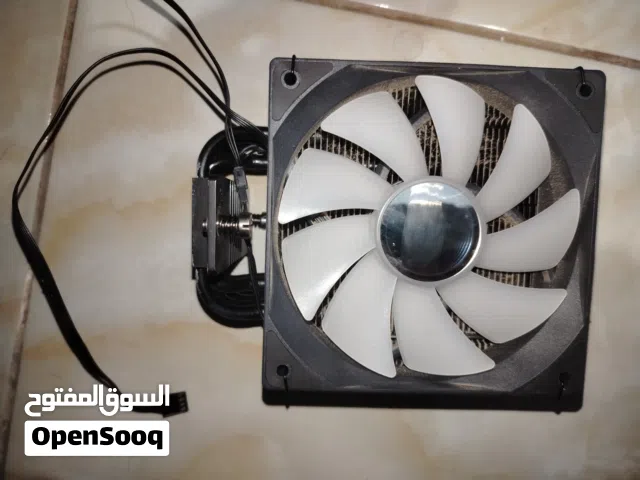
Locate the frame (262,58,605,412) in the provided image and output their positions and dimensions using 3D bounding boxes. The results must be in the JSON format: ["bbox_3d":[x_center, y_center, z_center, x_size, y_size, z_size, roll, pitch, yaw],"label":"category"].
[{"bbox_3d":[0.041,-0.001,0.174,0.121,0.027,0.123,2,94,-1],"label":"frame"}]

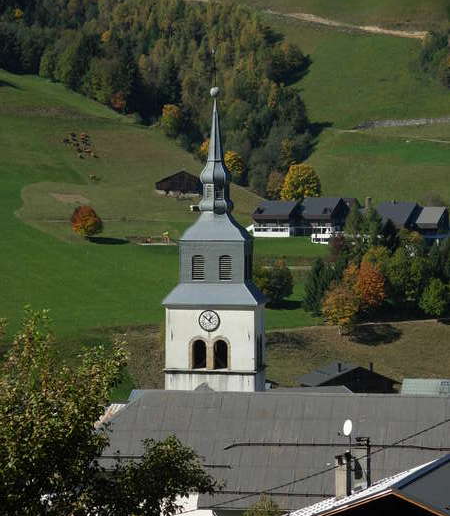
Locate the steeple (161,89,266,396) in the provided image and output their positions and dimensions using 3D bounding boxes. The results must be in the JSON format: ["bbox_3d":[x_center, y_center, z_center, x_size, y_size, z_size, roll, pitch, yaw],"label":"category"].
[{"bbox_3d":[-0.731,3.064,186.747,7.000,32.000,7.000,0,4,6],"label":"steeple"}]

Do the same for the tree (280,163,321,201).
[{"bbox_3d":[23.598,-23.285,769.286,12.500,12.800,12.200,0,4,0],"label":"tree"}]

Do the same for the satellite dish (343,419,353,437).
[{"bbox_3d":[5.356,7.411,107.612,0.200,0.730,0.700,-3,5,-31],"label":"satellite dish"}]

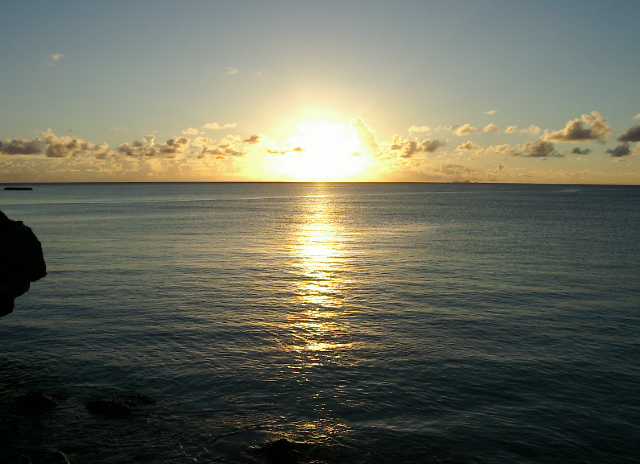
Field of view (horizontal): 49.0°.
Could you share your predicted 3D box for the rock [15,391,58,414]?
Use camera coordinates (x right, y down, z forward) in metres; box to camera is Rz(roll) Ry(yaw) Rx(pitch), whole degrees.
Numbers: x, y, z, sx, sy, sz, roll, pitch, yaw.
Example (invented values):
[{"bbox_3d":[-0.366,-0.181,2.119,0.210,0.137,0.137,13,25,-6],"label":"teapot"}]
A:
[{"bbox_3d":[-3.530,2.120,8.750,0.500,0.230,0.440,0,4,0],"label":"rock"}]

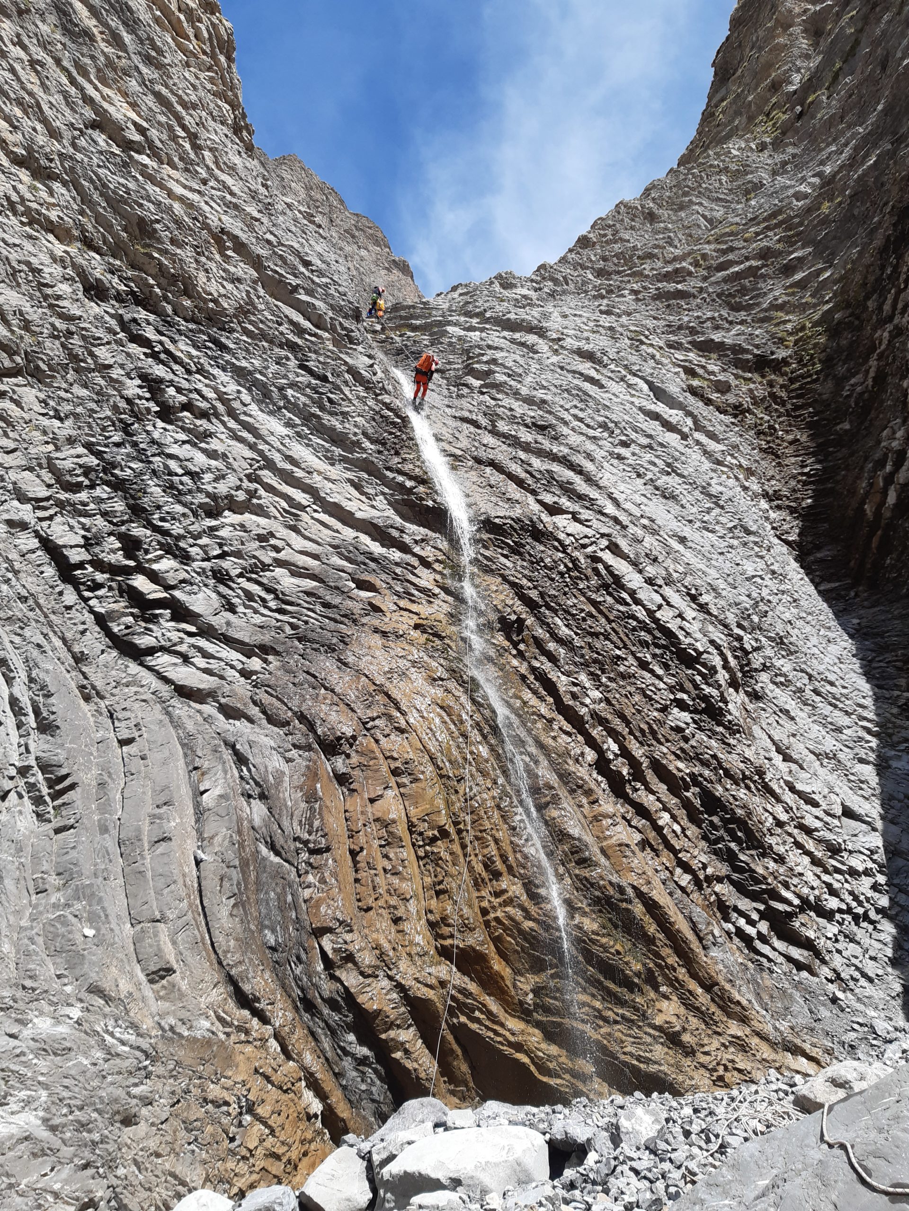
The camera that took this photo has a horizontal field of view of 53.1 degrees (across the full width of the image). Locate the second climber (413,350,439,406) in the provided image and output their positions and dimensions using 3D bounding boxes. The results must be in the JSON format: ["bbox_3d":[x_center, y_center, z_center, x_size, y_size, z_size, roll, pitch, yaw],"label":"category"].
[{"bbox_3d":[-0.819,-6.632,26.676,0.680,1.680,0.650,7,-14,-6],"label":"second climber"}]

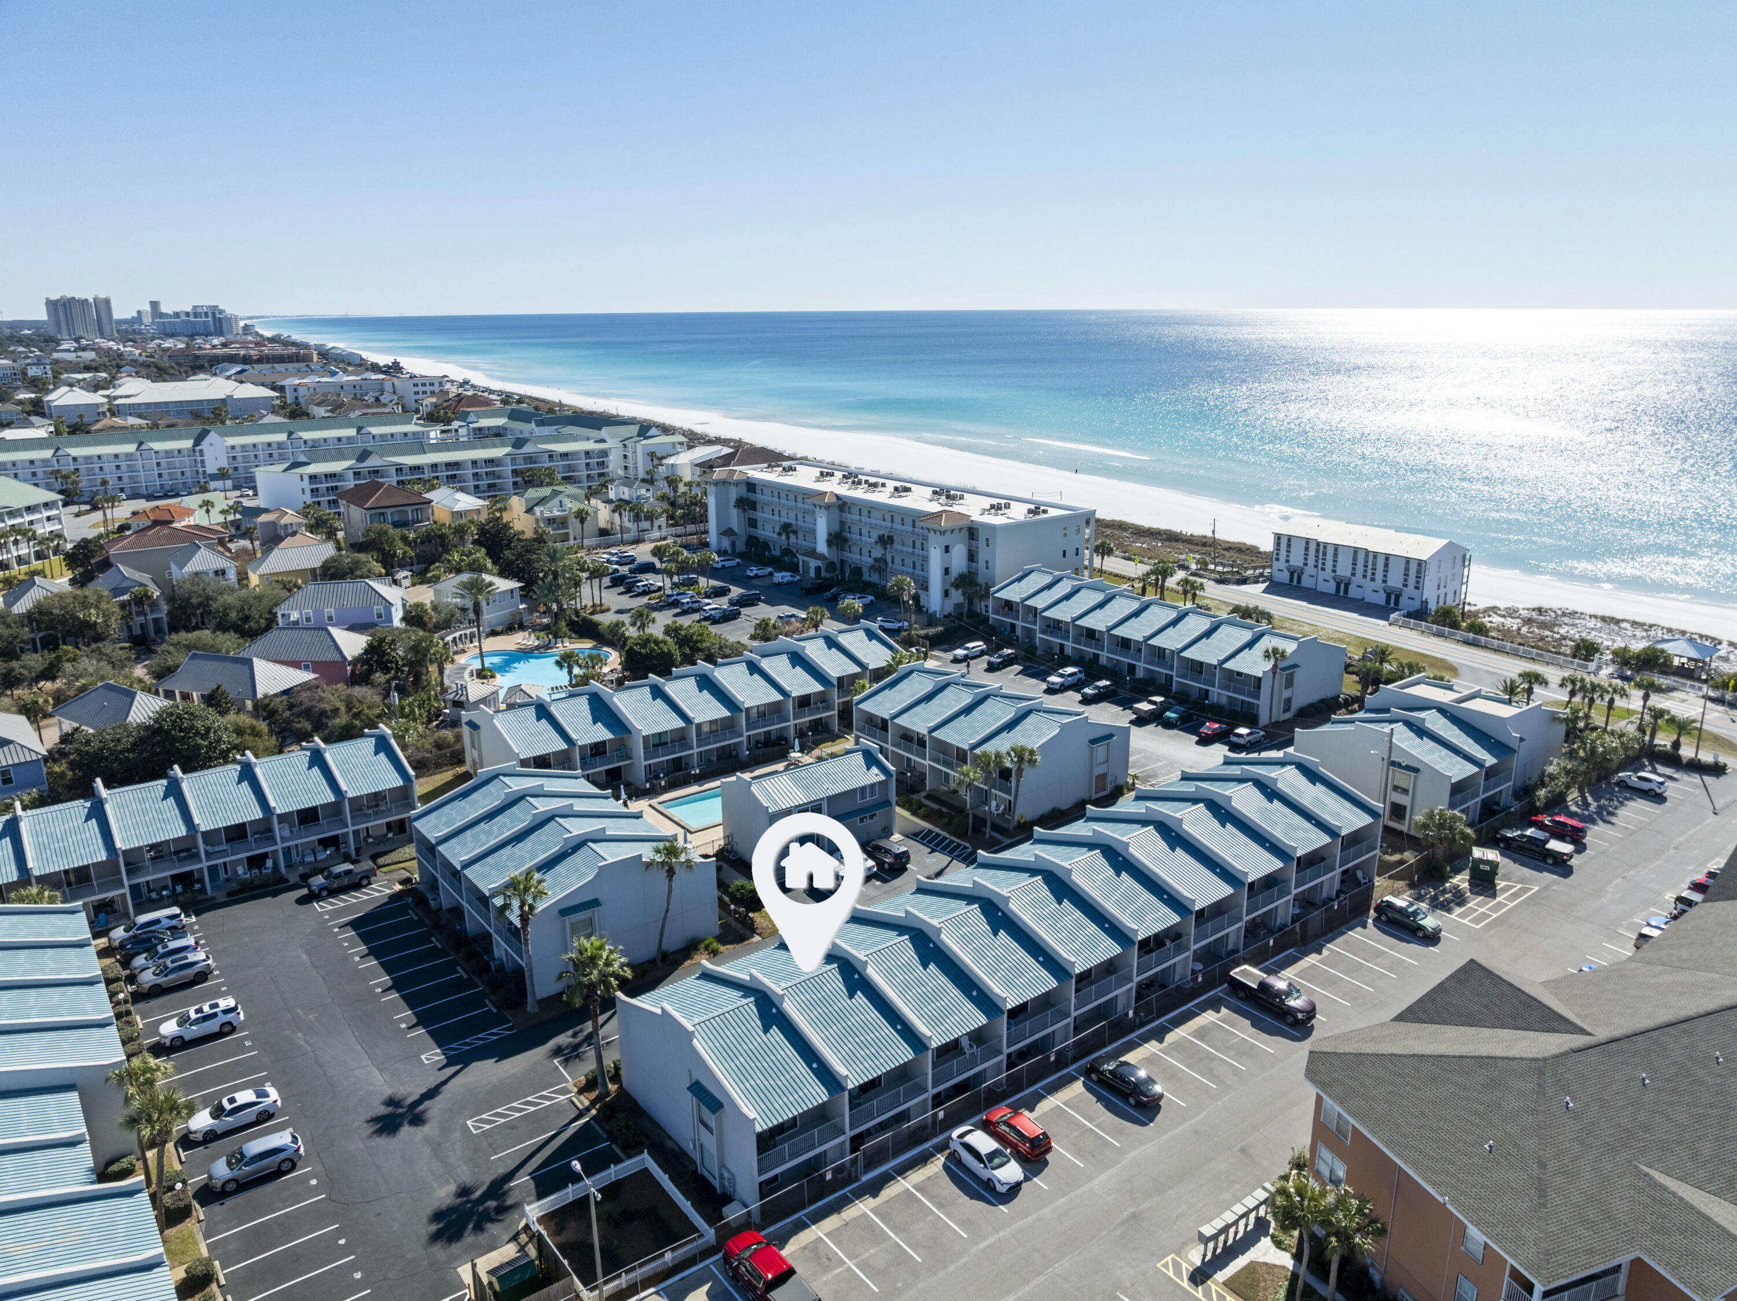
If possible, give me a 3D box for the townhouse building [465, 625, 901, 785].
[{"bbox_3d":[-17.593,5.422,130.786,48.800,8.800,17.700,-13,20,-37],"label":"townhouse building"}]

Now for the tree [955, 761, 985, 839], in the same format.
[{"bbox_3d":[8.771,12.941,103.002,2.500,6.600,2.500,1,16,5],"label":"tree"}]

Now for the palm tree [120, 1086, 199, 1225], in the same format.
[{"bbox_3d":[-35.388,26.101,60.852,3.800,7.800,3.800,-11,19,-33],"label":"palm tree"}]

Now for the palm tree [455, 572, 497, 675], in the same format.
[{"bbox_3d":[-49.710,-3.200,153.760,5.300,12.300,5.300,0,16,0],"label":"palm tree"}]

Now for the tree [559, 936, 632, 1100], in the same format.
[{"bbox_3d":[-16.070,22.054,71.923,4.250,10.300,4.200,-5,16,-14],"label":"tree"}]

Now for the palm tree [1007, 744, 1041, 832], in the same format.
[{"bbox_3d":[13.806,12.453,108.400,3.200,8.400,3.100,2,16,7],"label":"palm tree"}]

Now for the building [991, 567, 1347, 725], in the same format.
[{"bbox_3d":[35.150,-2.100,147.990,15.200,8.700,43.700,-11,19,-34],"label":"building"}]

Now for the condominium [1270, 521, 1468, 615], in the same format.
[{"bbox_3d":[77.684,-14.274,187.311,11.900,9.700,25.800,-12,20,-36],"label":"condominium"}]

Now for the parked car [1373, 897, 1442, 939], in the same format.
[{"bbox_3d":[38.780,19.032,86.473,1.830,1.650,4.760,-12,20,-35],"label":"parked car"}]

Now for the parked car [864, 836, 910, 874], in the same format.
[{"bbox_3d":[1.438,16.599,99.194,1.920,1.720,4.700,-13,20,-37],"label":"parked car"}]

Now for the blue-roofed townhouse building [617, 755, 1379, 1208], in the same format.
[{"bbox_3d":[12.660,18.480,82.970,57.600,9.300,14.500,-12,20,-36],"label":"blue-roofed townhouse building"}]

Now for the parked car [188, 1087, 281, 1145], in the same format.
[{"bbox_3d":[-37.195,27.134,70.692,4.880,1.450,1.860,-11,19,-34],"label":"parked car"}]

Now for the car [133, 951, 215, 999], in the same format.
[{"bbox_3d":[-49.108,22.916,85.304,4.800,1.680,1.900,-11,19,-32],"label":"car"}]

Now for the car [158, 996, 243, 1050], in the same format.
[{"bbox_3d":[-44.055,24.530,79.432,4.930,1.740,1.930,-11,19,-32],"label":"car"}]

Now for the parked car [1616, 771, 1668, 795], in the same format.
[{"bbox_3d":[73.709,12.485,114.644,1.820,1.620,4.300,-11,19,-34],"label":"parked car"}]

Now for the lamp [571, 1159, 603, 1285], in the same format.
[{"bbox_3d":[-12.020,26.650,54.190,0.450,7.150,3.000,-12,20,-36],"label":"lamp"}]

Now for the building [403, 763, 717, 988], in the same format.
[{"bbox_3d":[-24.090,16.160,93.470,14.700,8.500,22.600,-12,20,-36],"label":"building"}]

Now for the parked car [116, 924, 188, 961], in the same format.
[{"bbox_3d":[-52.908,21.939,89.189,4.600,1.470,1.820,-11,19,-32],"label":"parked car"}]

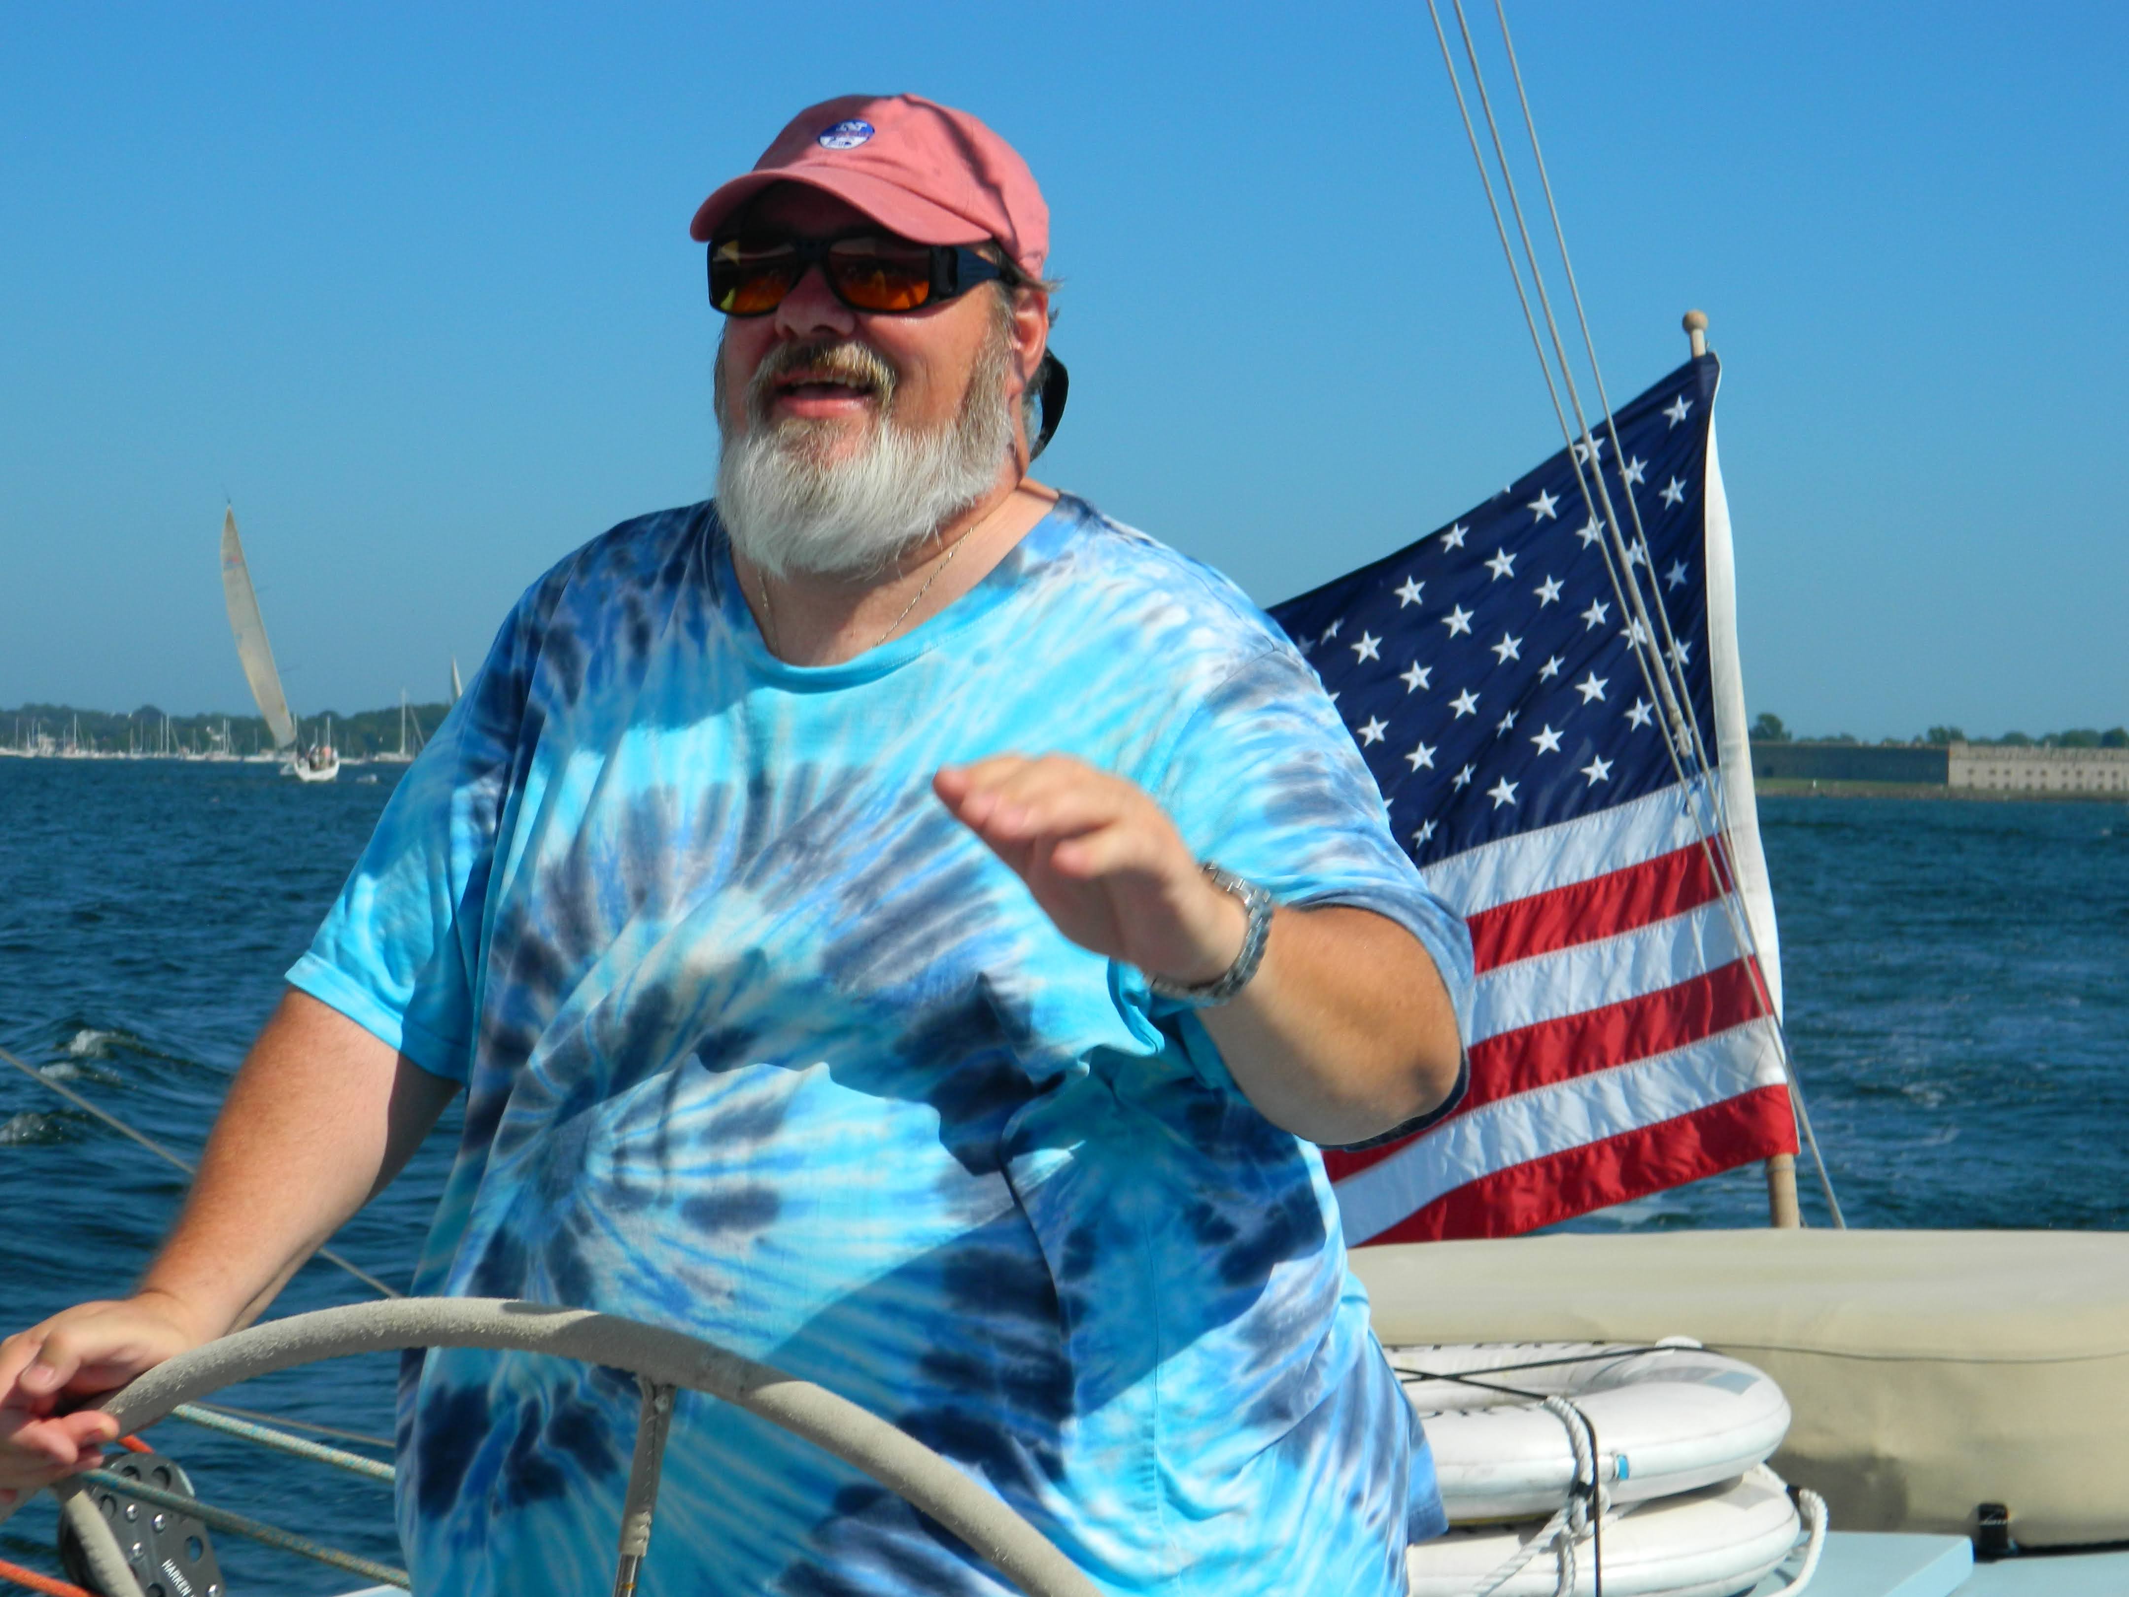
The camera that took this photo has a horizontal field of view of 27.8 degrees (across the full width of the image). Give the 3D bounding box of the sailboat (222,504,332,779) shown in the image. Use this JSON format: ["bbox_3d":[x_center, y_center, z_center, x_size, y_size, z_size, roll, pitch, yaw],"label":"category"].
[{"bbox_3d":[-57.105,-11.078,308.000,4.500,20.500,12.500,-17,6,-19],"label":"sailboat"}]

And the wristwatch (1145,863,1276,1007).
[{"bbox_3d":[0.078,0.073,2.420,0.078,0.070,0.040,19,-8,38],"label":"wristwatch"}]

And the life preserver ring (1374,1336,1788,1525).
[{"bbox_3d":[0.259,0.496,3.380,0.610,0.080,0.610,-4,-1,0],"label":"life preserver ring"}]

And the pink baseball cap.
[{"bbox_3d":[-0.123,-0.383,2.690,0.182,0.127,0.270,1,-3,27],"label":"pink baseball cap"}]

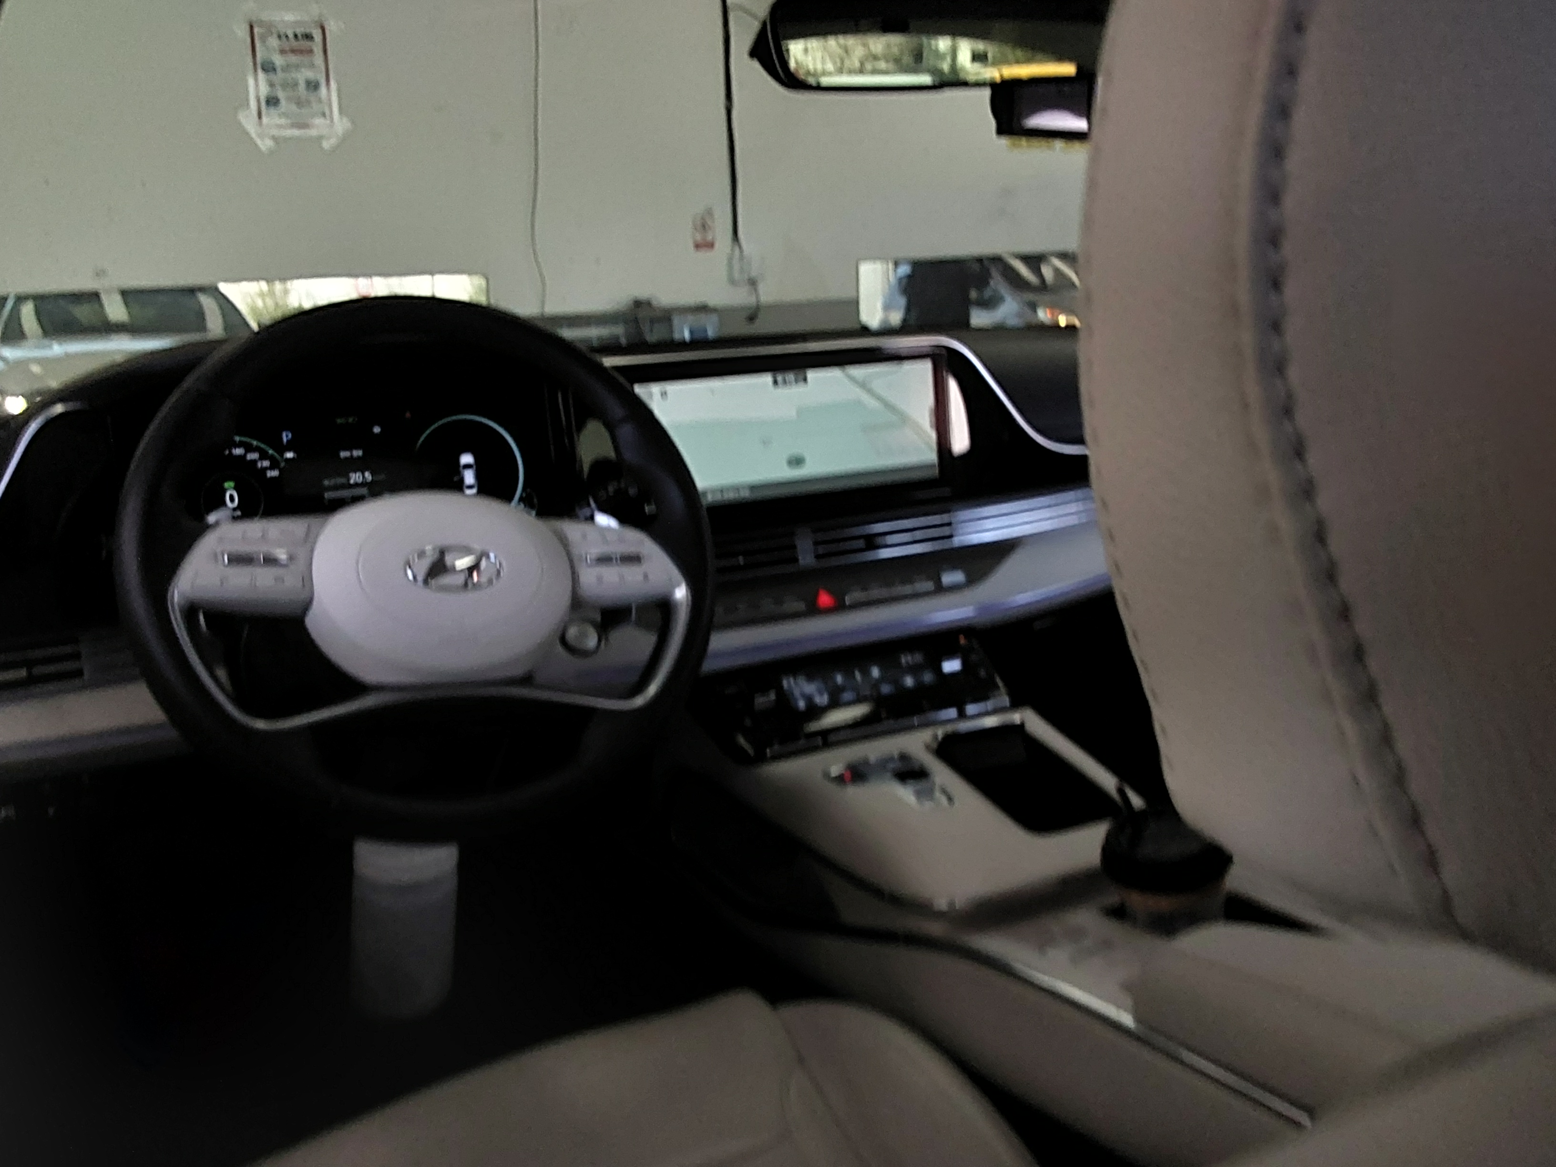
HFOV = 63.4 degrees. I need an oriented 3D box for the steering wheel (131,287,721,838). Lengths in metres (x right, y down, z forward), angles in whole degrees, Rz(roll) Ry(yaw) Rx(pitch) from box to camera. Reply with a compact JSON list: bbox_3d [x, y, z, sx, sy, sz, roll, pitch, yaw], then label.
[{"bbox_3d":[-0.229,-0.011,0.837,0.375,0.375,0.095,-2,-20,-23],"label":"steering wheel"}]

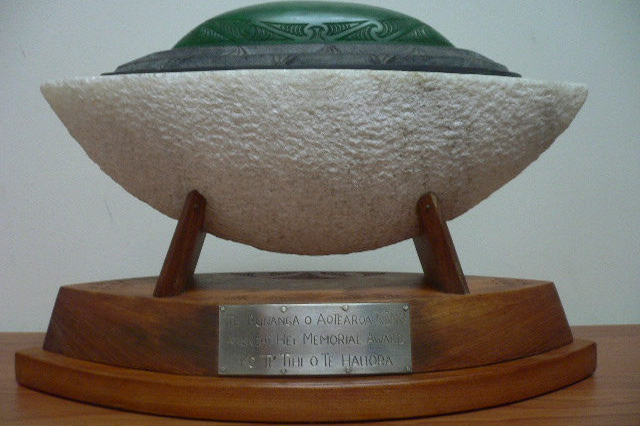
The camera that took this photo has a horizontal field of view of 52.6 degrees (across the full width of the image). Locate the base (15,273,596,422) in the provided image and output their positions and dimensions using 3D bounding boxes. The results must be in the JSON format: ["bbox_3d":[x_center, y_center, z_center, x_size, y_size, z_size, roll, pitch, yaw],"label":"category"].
[{"bbox_3d":[-0.006,0.084,0.457,0.411,0.066,0.159,0,5,-2],"label":"base"}]

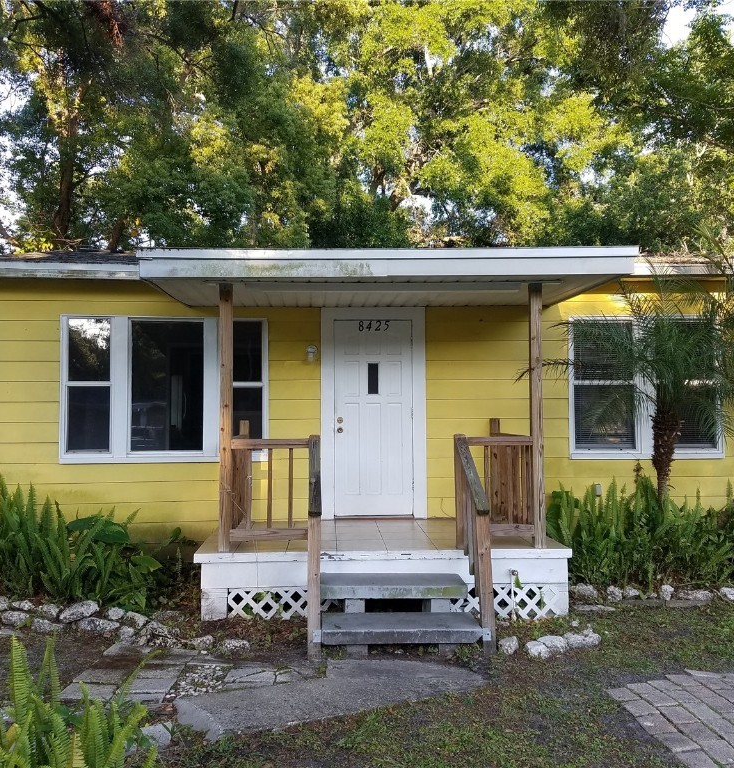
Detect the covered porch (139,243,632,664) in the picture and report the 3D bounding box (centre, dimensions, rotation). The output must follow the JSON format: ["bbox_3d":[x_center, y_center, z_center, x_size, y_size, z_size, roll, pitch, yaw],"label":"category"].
[{"bbox_3d":[0.141,0.487,6.815,3.740,3.010,2.360,0,-2,-3],"label":"covered porch"}]

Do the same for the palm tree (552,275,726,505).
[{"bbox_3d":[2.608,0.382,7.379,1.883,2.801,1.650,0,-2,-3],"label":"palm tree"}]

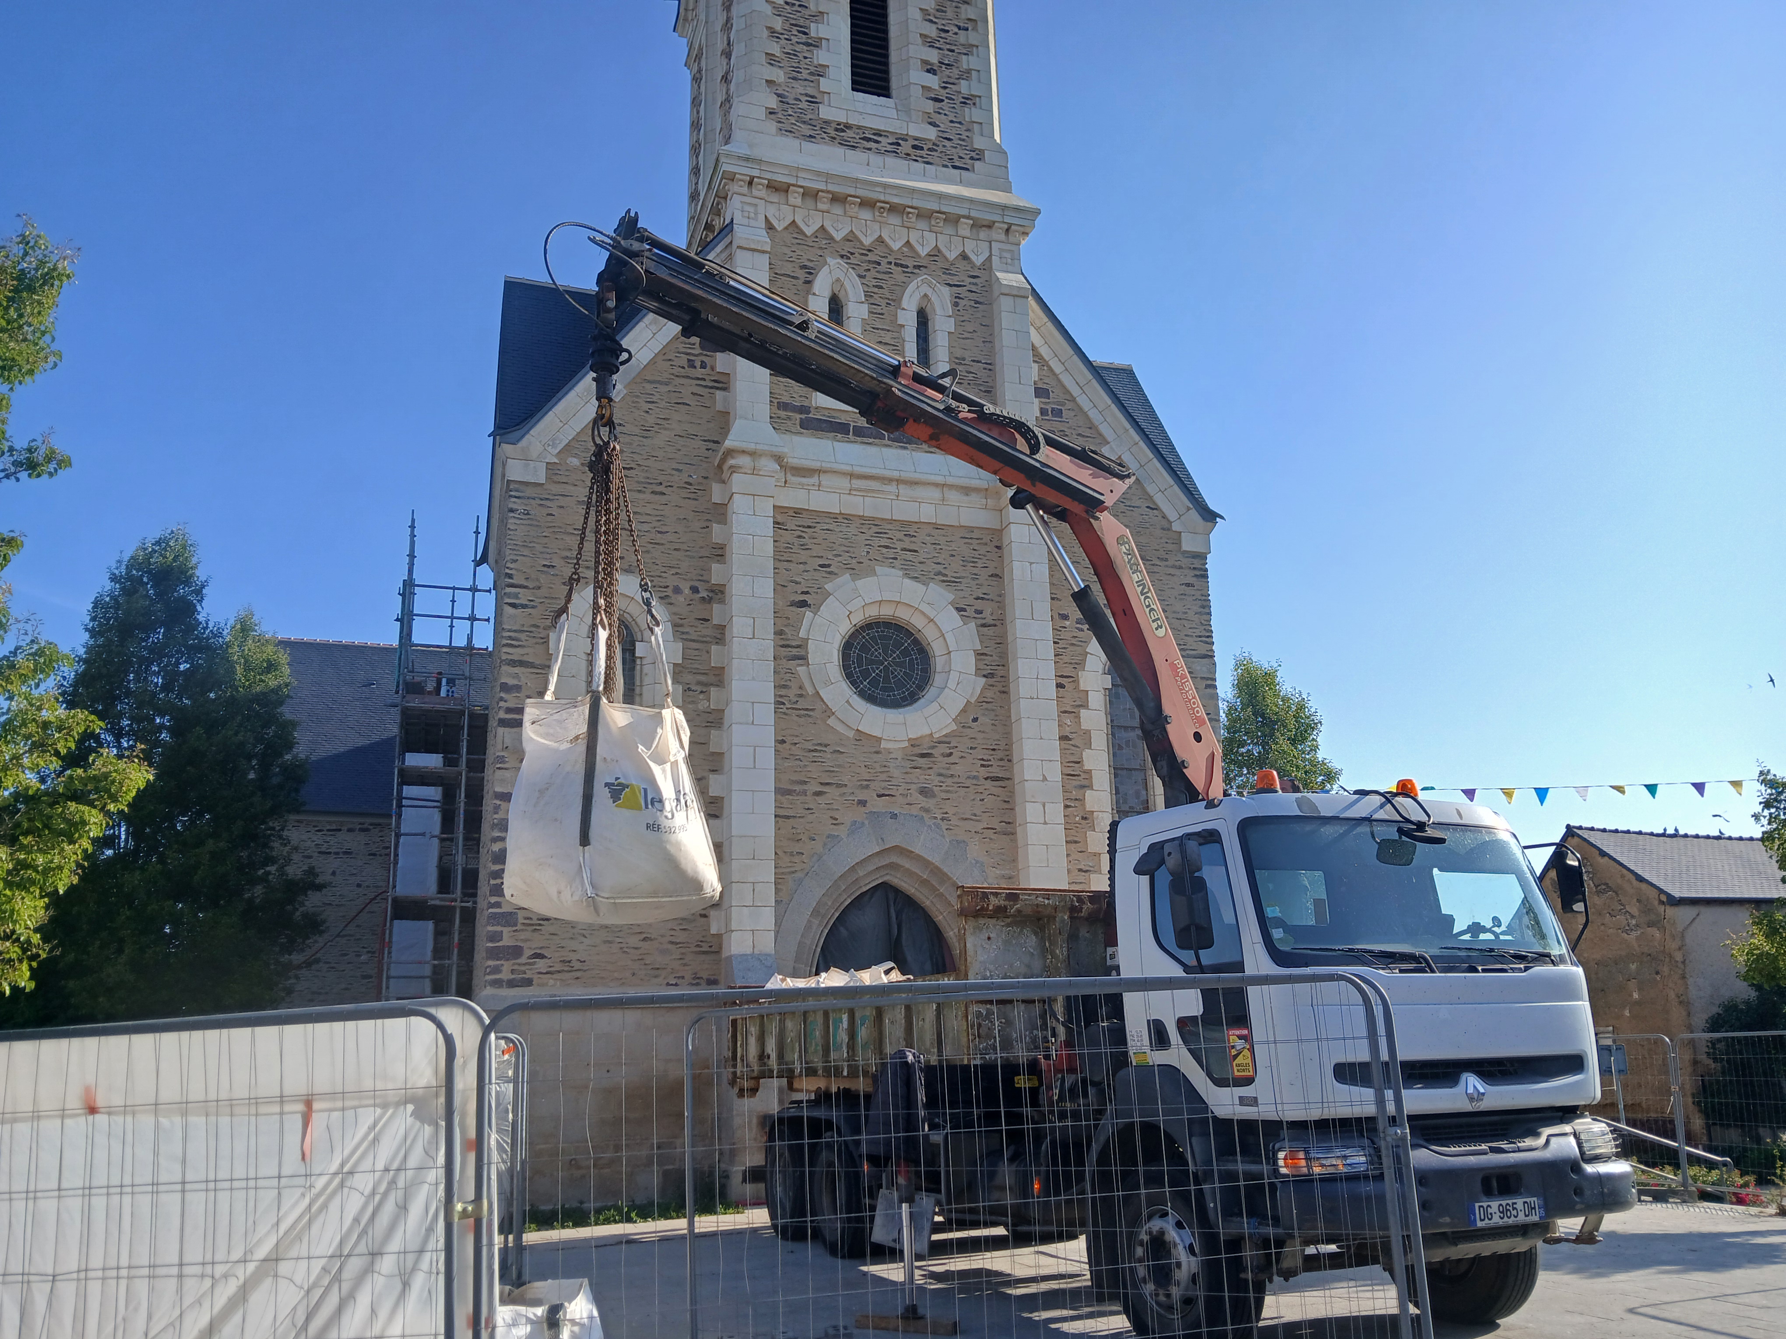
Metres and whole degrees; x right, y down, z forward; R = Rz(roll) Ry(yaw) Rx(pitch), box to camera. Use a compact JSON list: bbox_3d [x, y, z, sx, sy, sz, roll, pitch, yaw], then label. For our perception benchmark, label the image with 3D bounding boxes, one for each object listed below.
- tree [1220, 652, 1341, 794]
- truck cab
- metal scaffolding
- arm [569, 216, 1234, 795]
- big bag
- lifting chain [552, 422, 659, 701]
[{"bbox_3d":[7.150,3.882,24.862,3.600,8.740,3.600,-1,-15,0],"label":"tree"},{"bbox_3d":[2.756,2.335,7.915,2.520,3.120,2.120,6,-17,-25],"label":"truck cab"},{"bbox_3d":[-7.761,2.832,22.542,1.300,10.280,3.300,4,-16,-19],"label":"metal scaffolding"},{"bbox_3d":[0.306,-0.905,9.039,4.890,3.470,0.450,8,-18,-30],"label":"arm"},{"bbox_3d":[-1.556,0.522,7.458,0.950,1.720,0.950,12,-20,-42],"label":"big bag"},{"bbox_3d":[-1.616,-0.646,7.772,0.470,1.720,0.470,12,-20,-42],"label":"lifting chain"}]

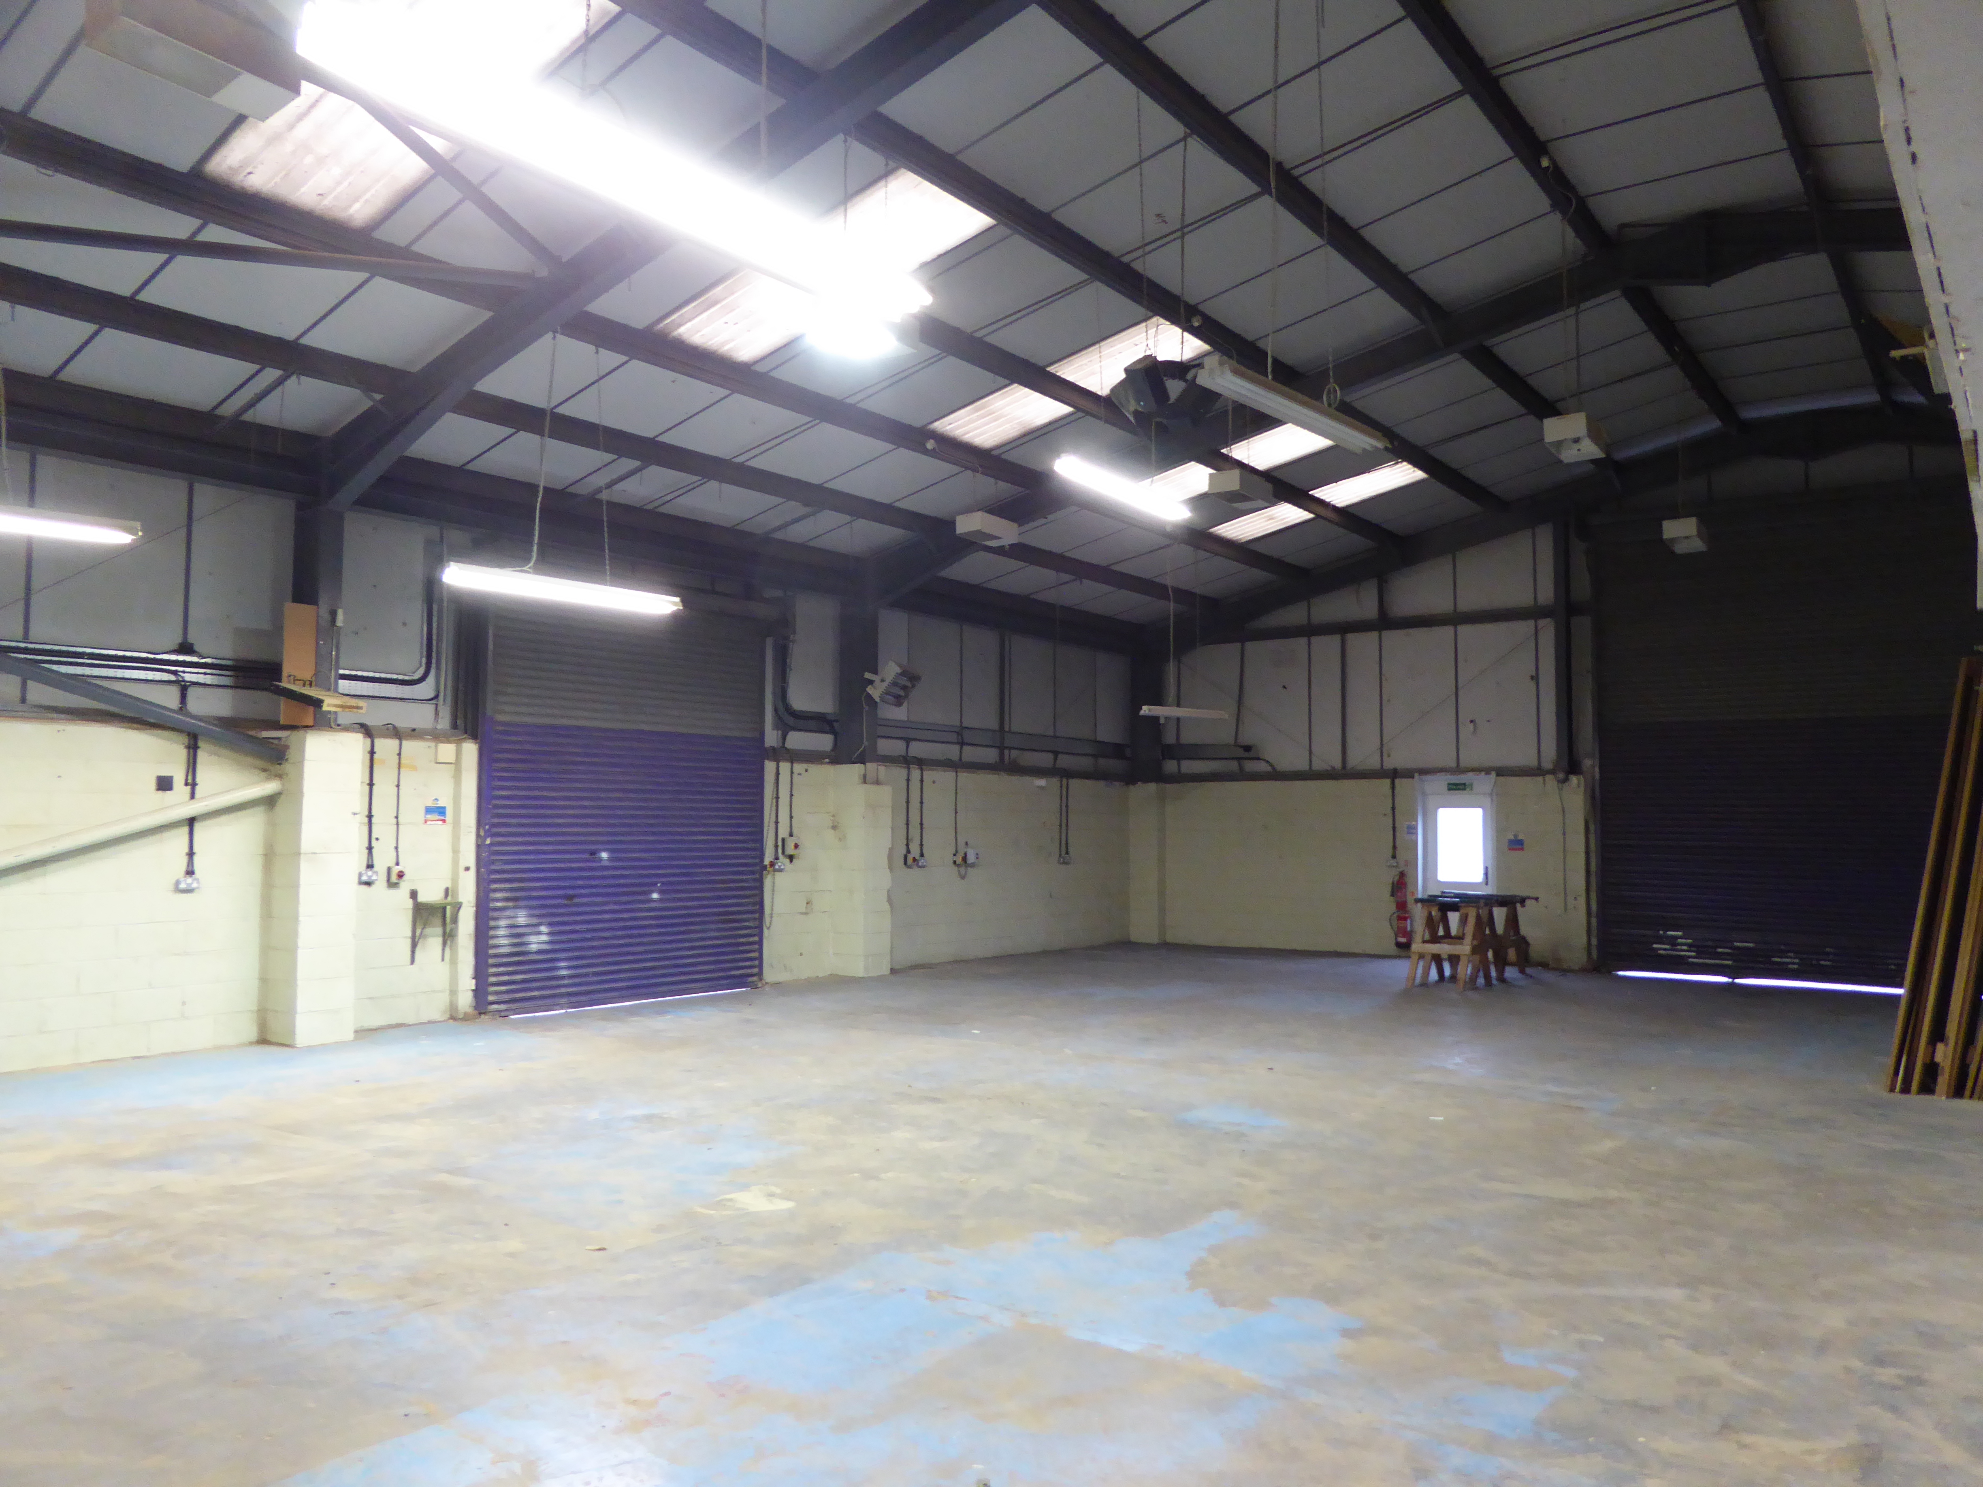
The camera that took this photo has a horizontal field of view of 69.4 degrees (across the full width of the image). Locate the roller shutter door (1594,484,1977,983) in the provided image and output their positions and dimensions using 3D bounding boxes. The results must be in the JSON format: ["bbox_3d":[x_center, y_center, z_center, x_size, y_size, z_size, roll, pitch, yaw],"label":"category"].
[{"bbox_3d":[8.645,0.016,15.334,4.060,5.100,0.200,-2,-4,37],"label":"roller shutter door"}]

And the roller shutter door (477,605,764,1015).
[{"bbox_3d":[-3.249,0.507,13.104,0.160,3.680,3.130,-2,-4,37],"label":"roller shutter door"}]

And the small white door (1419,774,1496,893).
[{"bbox_3d":[5.775,1.551,17.745,0.930,2.270,0.220,-2,-4,37],"label":"small white door"}]

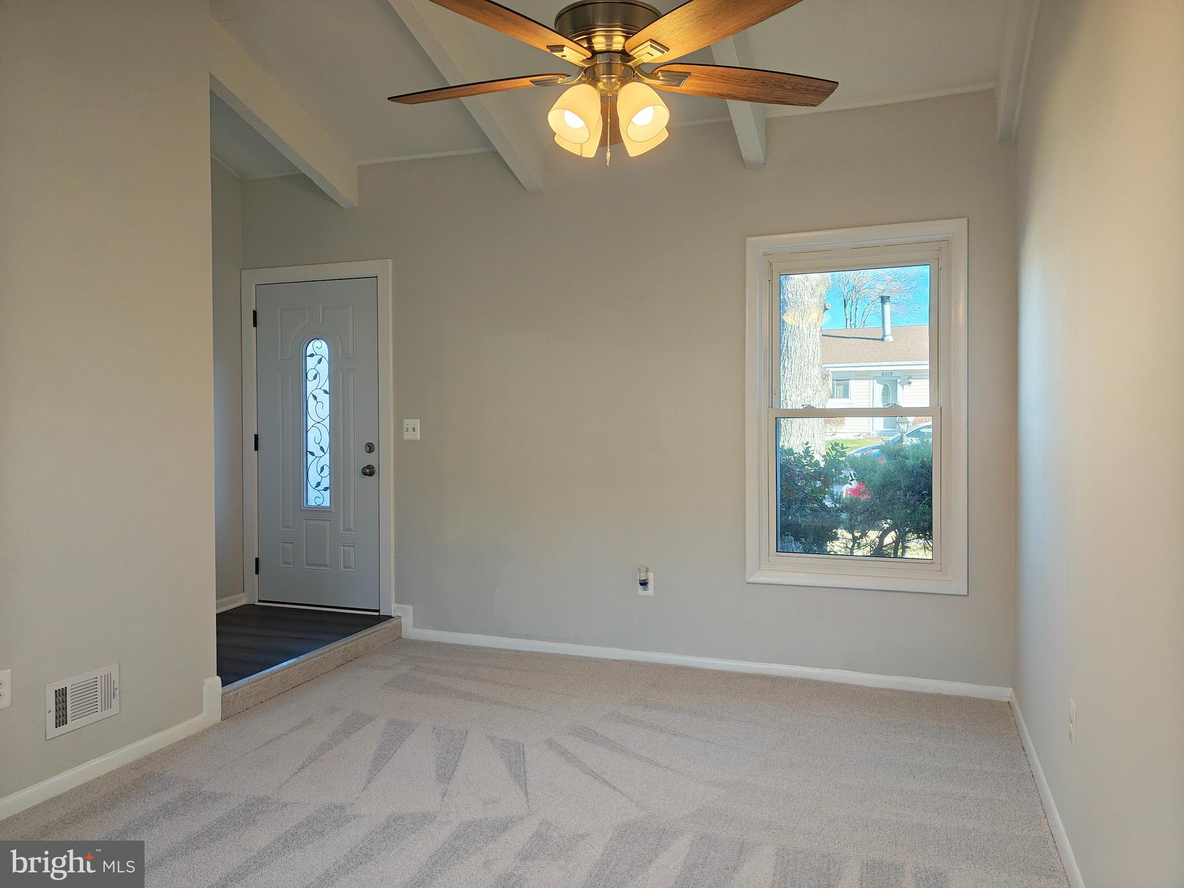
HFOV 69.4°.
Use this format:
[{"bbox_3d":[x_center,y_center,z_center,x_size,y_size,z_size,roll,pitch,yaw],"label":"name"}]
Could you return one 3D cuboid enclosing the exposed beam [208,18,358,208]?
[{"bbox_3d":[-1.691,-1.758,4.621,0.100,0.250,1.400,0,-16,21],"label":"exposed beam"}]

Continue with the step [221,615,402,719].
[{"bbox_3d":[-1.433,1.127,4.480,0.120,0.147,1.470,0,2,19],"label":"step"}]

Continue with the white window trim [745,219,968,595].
[{"bbox_3d":[1.293,-0.170,4.233,1.040,1.765,0.100,0,2,21],"label":"white window trim"}]

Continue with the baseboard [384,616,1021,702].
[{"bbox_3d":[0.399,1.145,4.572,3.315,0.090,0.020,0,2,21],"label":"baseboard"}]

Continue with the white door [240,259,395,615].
[{"bbox_3d":[-1.727,-0.041,5.372,1.135,2.150,0.090,0,2,21],"label":"white door"}]

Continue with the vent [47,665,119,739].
[{"bbox_3d":[-1.856,0.939,3.127,0.020,0.197,0.293,0,2,19],"label":"vent"}]

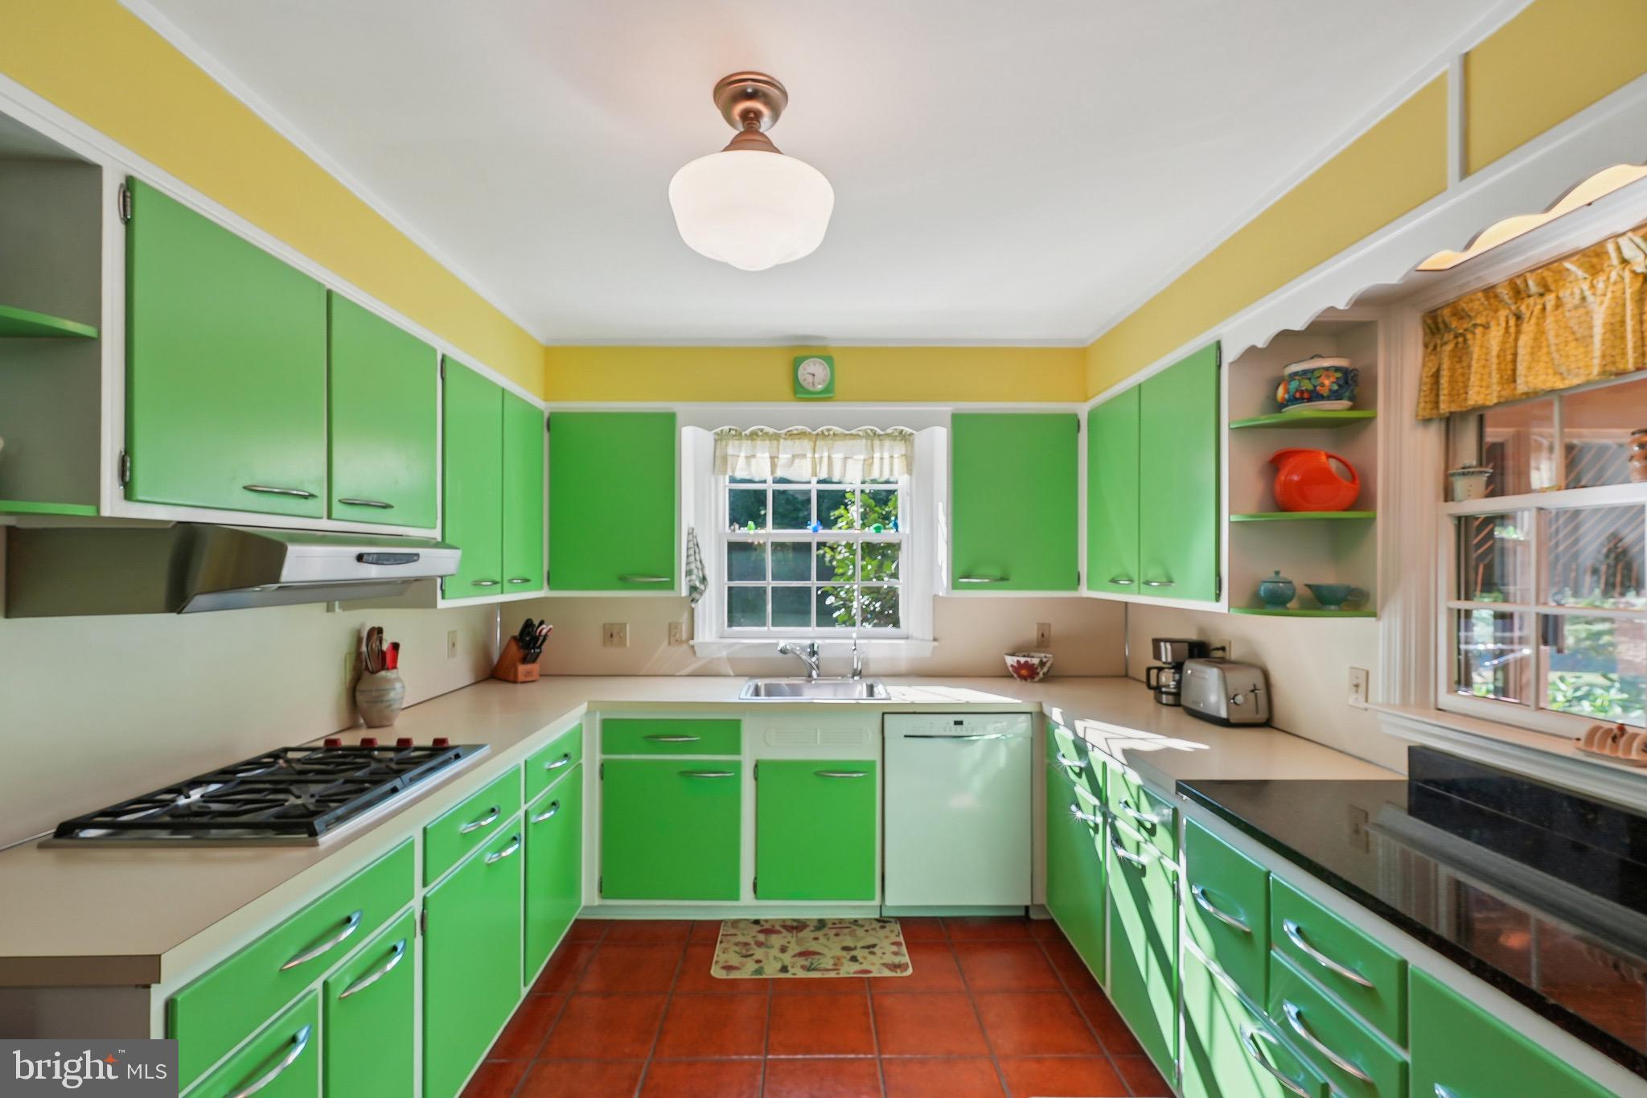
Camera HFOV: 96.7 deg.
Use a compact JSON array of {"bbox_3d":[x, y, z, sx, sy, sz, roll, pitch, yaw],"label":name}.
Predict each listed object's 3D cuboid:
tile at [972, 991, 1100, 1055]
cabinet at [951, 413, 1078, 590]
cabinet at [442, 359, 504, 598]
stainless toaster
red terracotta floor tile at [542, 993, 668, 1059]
[{"bbox_3d":[0.677,1.520,2.338,0.335,0.012,0.322,0,-1,-1],"label":"tile"},{"bbox_3d":[0.855,-0.208,3.433,0.570,0.795,0.340,0,-1,-1],"label":"cabinet"},{"bbox_3d":[-1.385,-0.226,2.556,0.330,0.779,0.453,0,-1,-1],"label":"cabinet"},{"bbox_3d":[1.459,0.520,2.677,0.175,0.195,0.310,0,-1,-1],"label":"stainless toaster"},{"bbox_3d":[-0.682,1.516,2.321,0.330,0.013,0.330,0,-1,-1],"label":"red terracotta floor tile"}]

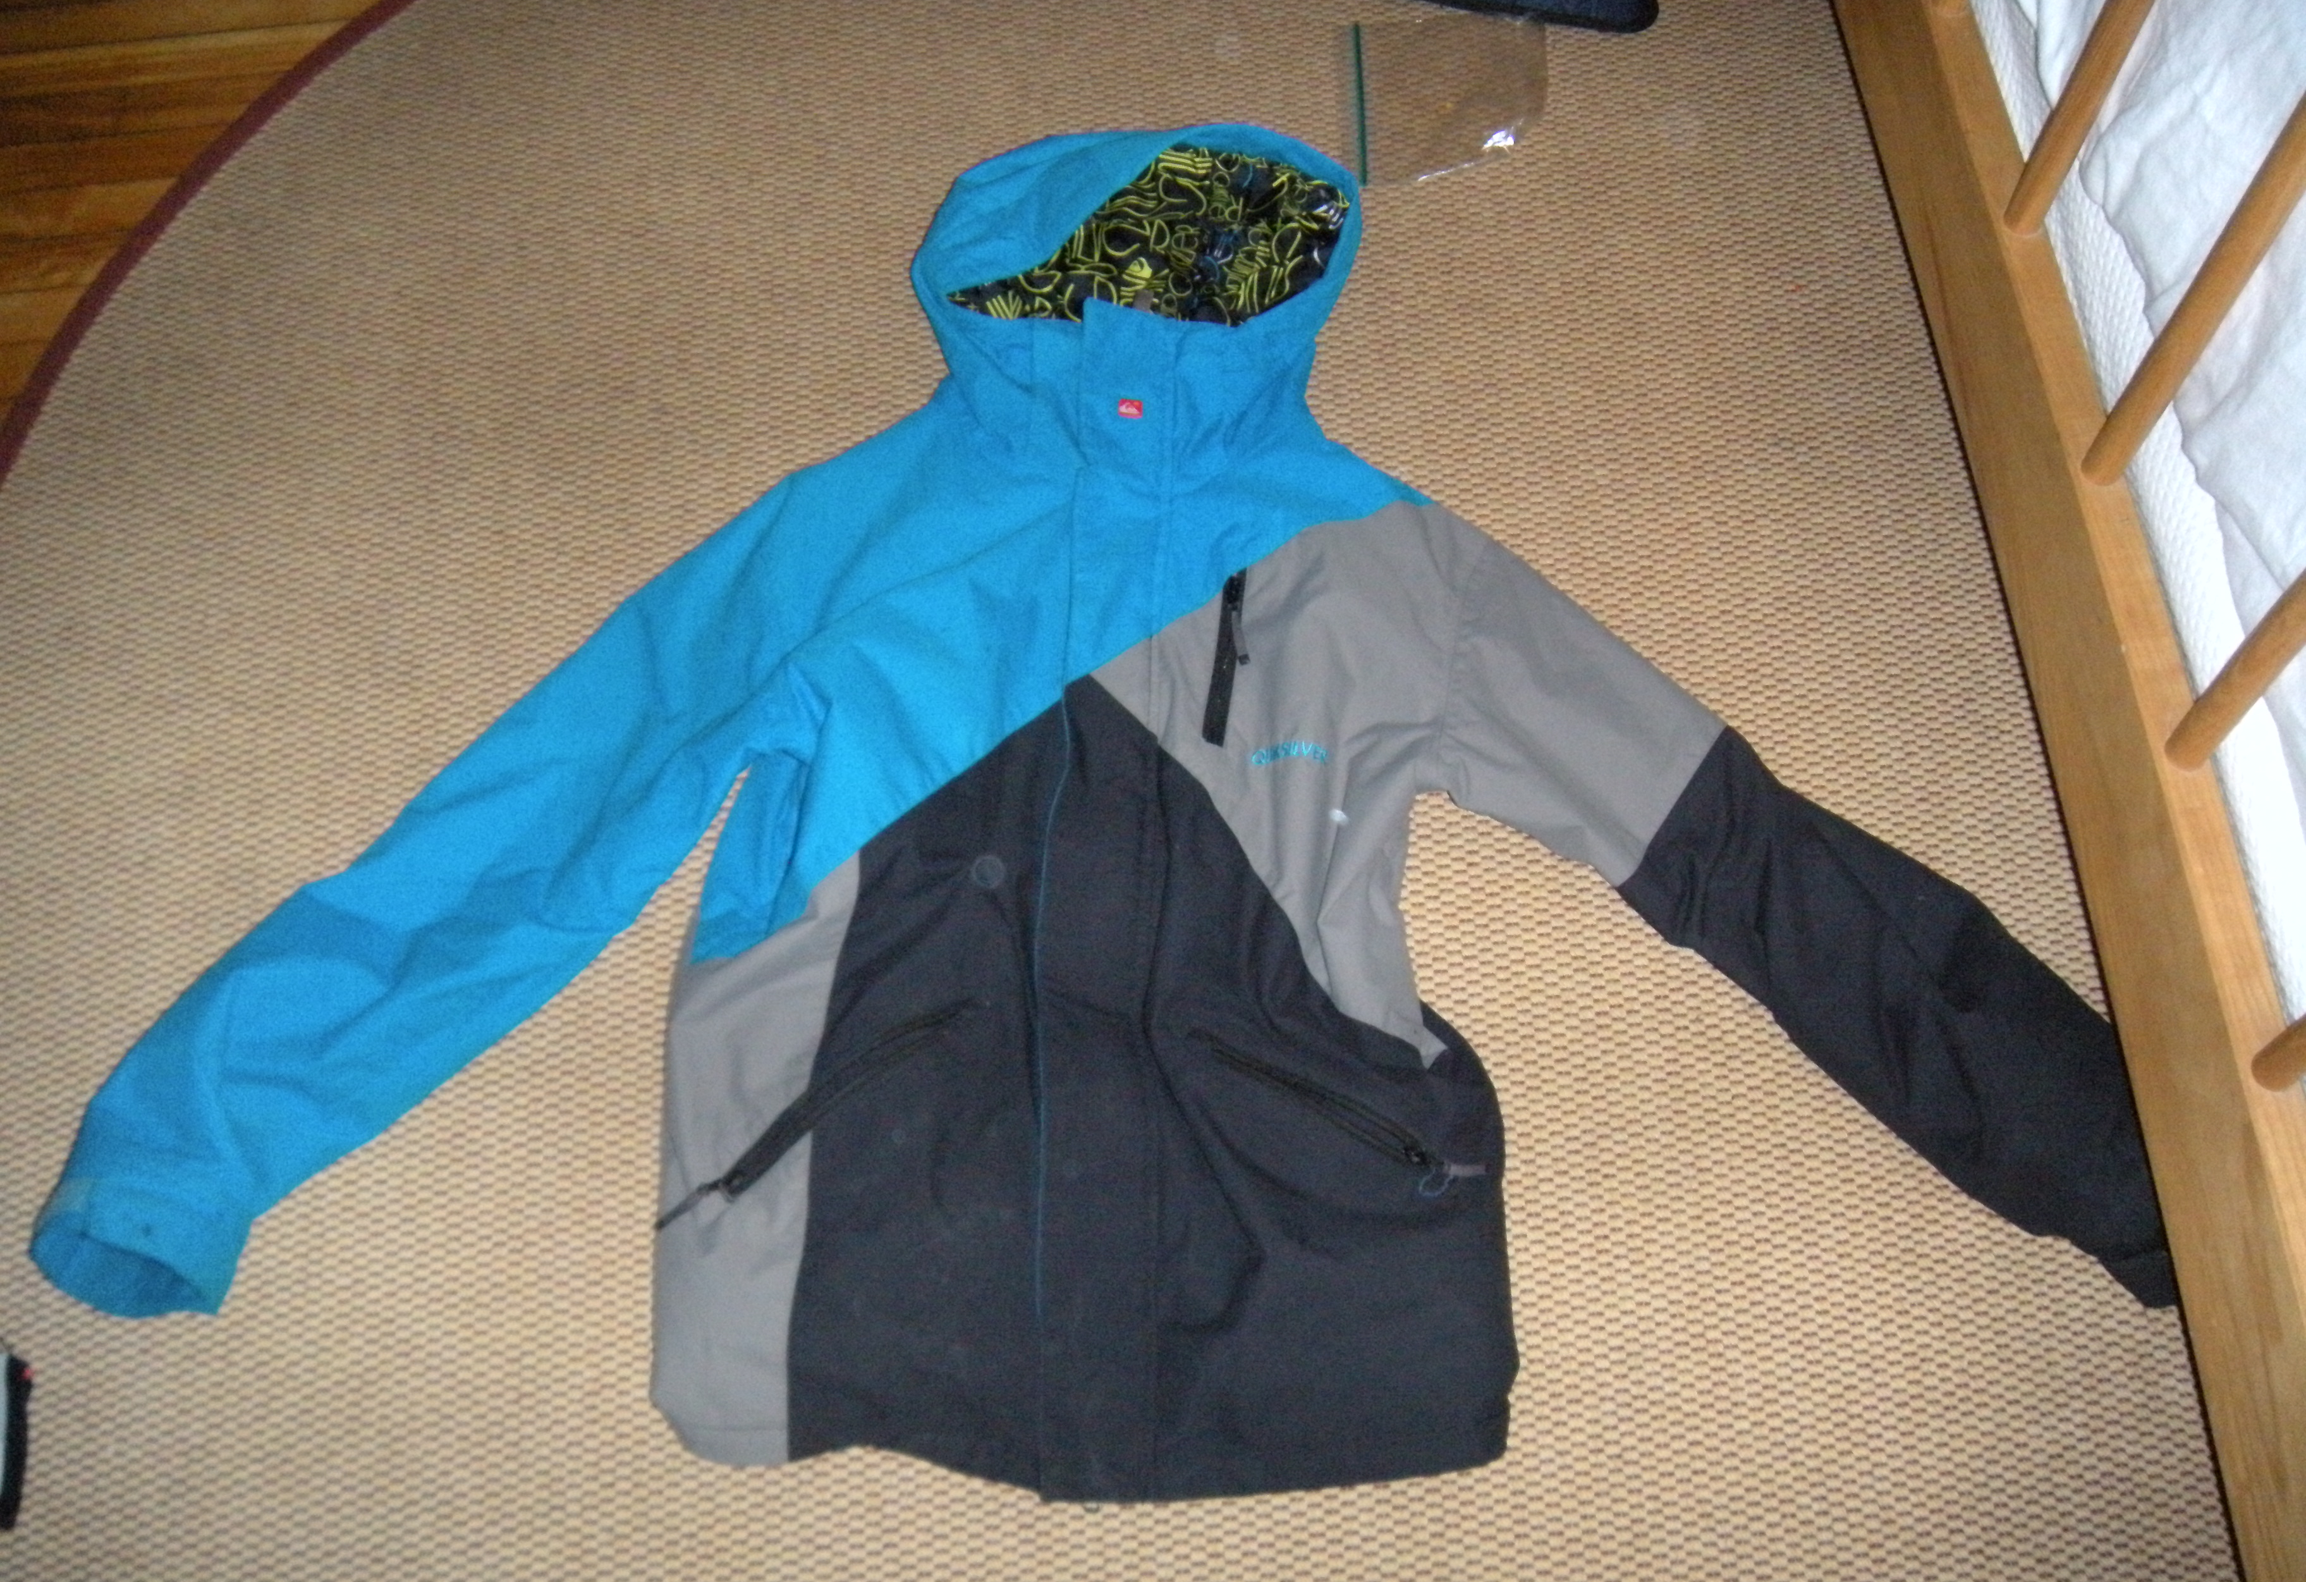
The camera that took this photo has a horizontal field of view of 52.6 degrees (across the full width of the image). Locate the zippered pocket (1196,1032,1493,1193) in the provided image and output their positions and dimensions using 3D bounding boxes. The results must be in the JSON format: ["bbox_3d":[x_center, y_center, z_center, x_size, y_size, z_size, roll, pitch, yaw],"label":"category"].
[{"bbox_3d":[0.108,0.193,1.391,0.188,0.020,0.038,27,68,13],"label":"zippered pocket"}]

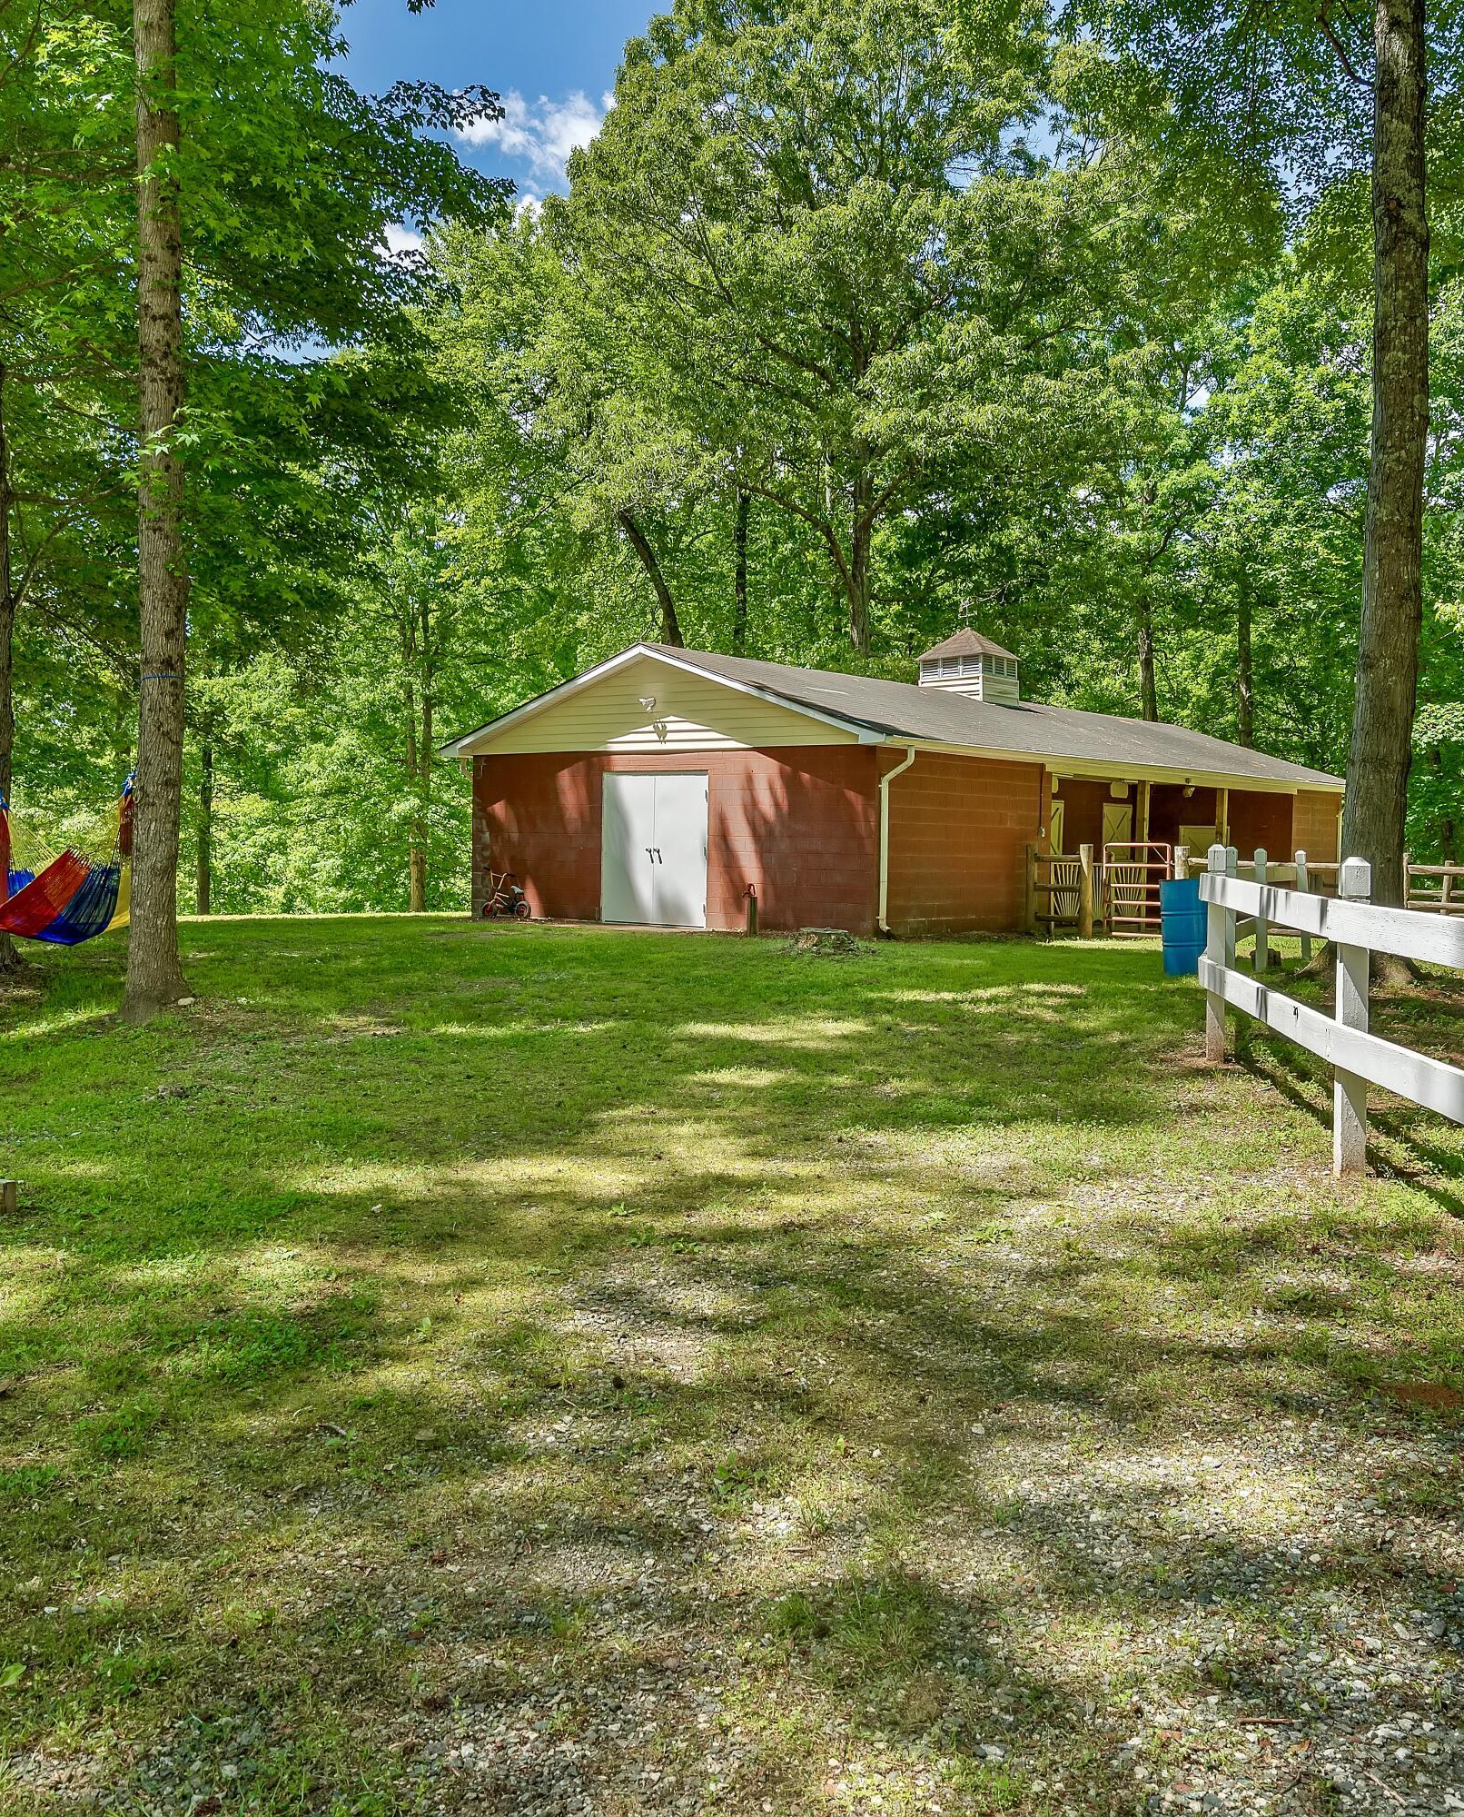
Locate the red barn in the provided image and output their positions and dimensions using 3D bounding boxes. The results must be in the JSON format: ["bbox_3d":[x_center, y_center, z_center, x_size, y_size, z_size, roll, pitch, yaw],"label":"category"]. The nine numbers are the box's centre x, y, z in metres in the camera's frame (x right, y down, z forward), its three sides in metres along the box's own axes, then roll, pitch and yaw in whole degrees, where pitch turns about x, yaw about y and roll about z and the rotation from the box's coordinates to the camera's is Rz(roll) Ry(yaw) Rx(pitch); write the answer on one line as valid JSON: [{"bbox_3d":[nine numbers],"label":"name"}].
[{"bbox_3d":[4.110,-2.332,27.964,8.090,4.820,16.900,3,3,40],"label":"red barn"}]

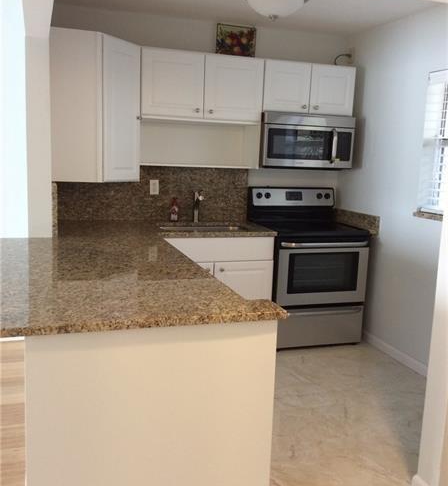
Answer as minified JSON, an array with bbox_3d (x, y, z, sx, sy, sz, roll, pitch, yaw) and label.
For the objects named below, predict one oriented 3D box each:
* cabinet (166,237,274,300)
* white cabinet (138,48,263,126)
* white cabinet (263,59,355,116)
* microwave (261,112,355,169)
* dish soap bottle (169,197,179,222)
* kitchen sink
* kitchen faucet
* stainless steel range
[{"bbox_3d":[-0.174,0.344,4.231,0.908,0.878,0.620,-1,10,-18],"label":"cabinet"},{"bbox_3d":[-0.183,-1.143,4.129,0.919,0.478,0.325,-1,10,-18],"label":"white cabinet"},{"bbox_3d":[0.617,-1.203,4.381,0.761,0.381,0.325,-1,10,-18],"label":"white cabinet"},{"bbox_3d":[0.611,-0.809,4.415,0.758,0.407,0.390,-1,10,-18],"label":"microwave"},{"bbox_3d":[-0.375,-0.254,4.304,0.065,0.189,0.048,-1,10,-18],"label":"dish soap bottle"},{"bbox_3d":[-0.154,-0.001,4.122,0.720,0.205,0.420,-1,10,-18],"label":"kitchen sink"},{"bbox_3d":[-0.194,-0.271,4.258,0.060,0.251,0.210,-1,10,-18],"label":"kitchen faucet"},{"bbox_3d":[0.646,0.183,4.428,0.756,1.193,0.680,-1,10,-18],"label":"stainless steel range"}]

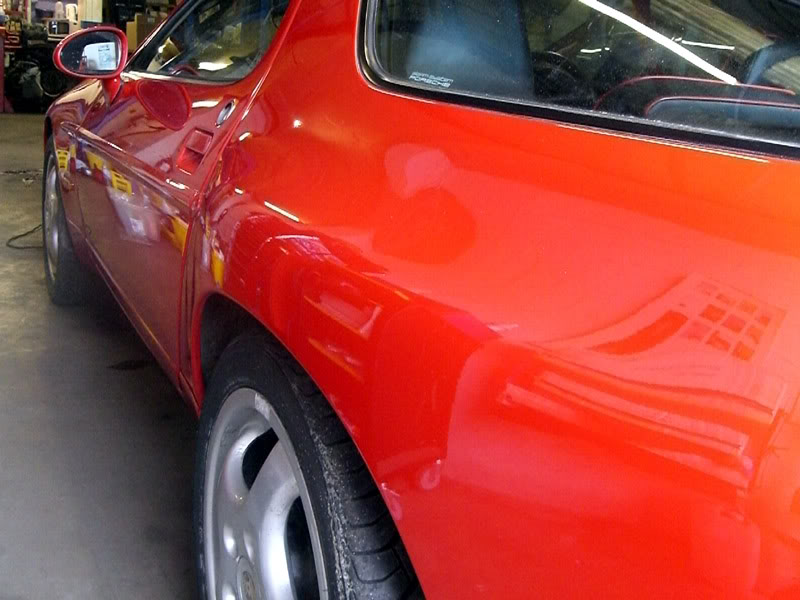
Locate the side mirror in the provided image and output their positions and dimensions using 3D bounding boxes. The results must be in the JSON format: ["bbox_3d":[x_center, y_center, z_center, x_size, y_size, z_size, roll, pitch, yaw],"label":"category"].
[{"bbox_3d":[-0.853,-0.652,2.420,0.200,0.190,0.140,-2,16,-28],"label":"side mirror"}]

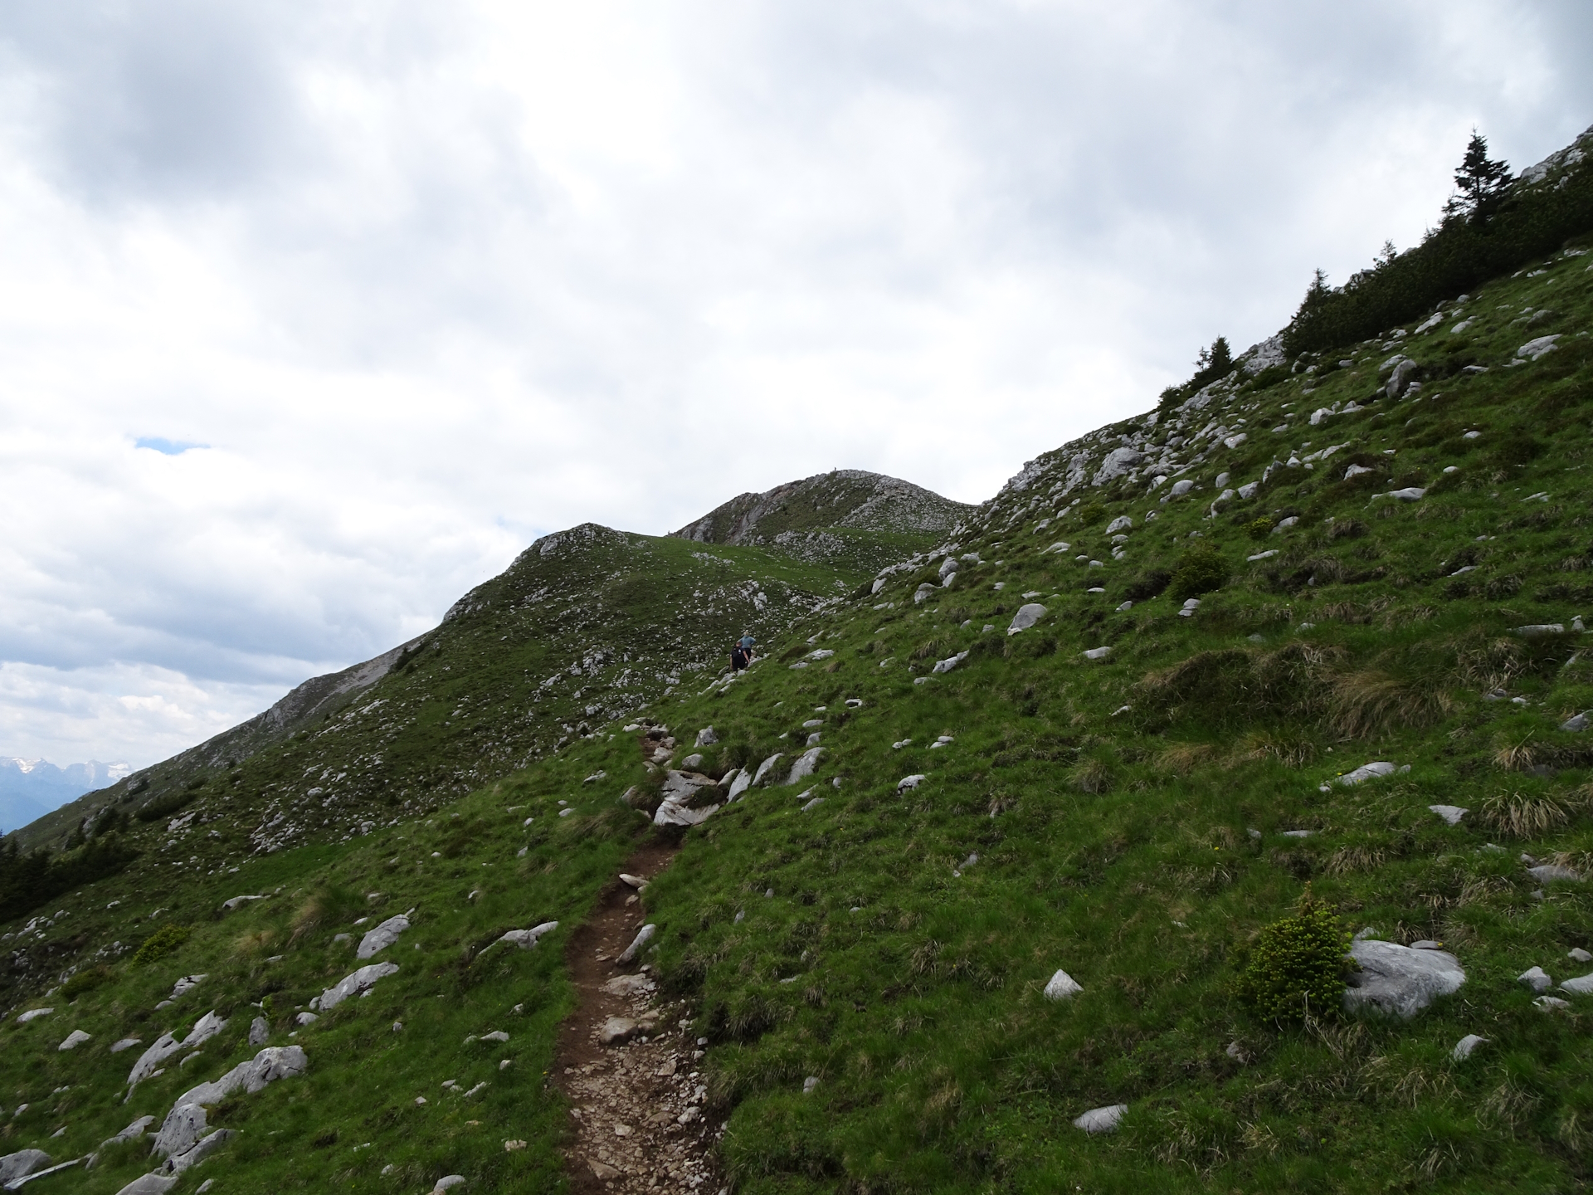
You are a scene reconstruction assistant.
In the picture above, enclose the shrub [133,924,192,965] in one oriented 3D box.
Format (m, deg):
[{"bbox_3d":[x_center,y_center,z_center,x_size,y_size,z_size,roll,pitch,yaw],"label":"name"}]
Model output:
[{"bbox_3d":[-10.322,5.647,18.000,0.873,0.564,0.699,5,-10,-29],"label":"shrub"}]

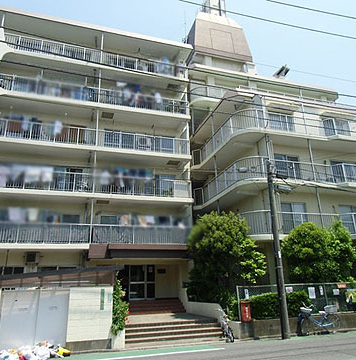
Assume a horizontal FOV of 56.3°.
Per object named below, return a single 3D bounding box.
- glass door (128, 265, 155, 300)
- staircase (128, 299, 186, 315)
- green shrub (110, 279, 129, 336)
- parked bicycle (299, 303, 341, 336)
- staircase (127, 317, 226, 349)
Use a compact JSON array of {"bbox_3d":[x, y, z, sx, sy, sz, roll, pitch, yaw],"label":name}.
[{"bbox_3d":[-2.000,5.877,18.963,1.477,1.841,0.104,4,-19,-17],"label":"glass door"},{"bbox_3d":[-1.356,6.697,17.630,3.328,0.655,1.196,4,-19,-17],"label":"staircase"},{"bbox_3d":[-1.937,4.279,11.099,0.624,1.747,0.676,4,-19,-17],"label":"green shrub"},{"bbox_3d":[5.233,5.140,12.358,1.768,1.082,0.582,4,-19,-17],"label":"parked bicycle"},{"bbox_3d":[-0.329,5.396,11.841,3.328,0.593,1.352,4,-19,-17],"label":"staircase"}]

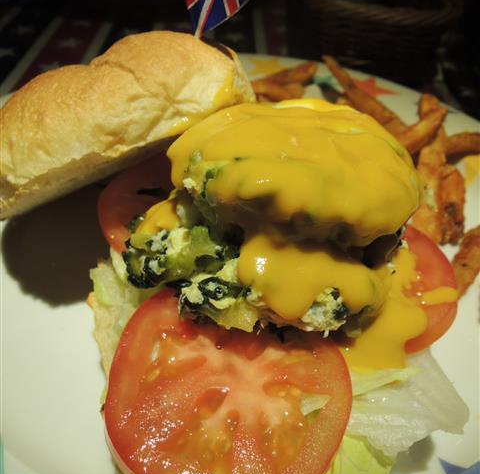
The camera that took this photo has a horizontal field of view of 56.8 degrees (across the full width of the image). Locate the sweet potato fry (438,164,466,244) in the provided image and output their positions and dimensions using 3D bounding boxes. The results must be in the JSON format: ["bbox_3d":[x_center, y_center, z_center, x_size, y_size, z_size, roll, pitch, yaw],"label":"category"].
[{"bbox_3d":[0.099,-0.016,0.208,0.011,0.011,0.045,13,49,9],"label":"sweet potato fry"}]

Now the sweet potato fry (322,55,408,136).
[{"bbox_3d":[0.074,-0.082,0.261,0.011,0.010,0.068,-26,65,-27],"label":"sweet potato fry"}]

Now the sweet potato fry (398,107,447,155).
[{"bbox_3d":[0.091,-0.050,0.228,0.041,0.009,0.009,-42,59,-14],"label":"sweet potato fry"}]

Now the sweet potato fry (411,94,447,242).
[{"bbox_3d":[0.096,-0.040,0.225,0.012,0.011,0.100,13,52,8],"label":"sweet potato fry"}]

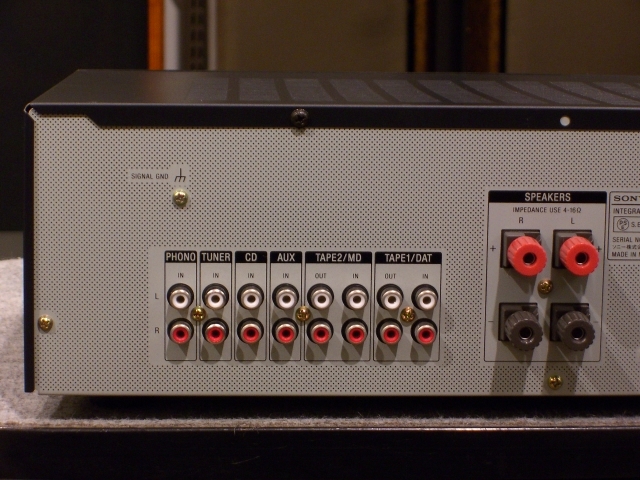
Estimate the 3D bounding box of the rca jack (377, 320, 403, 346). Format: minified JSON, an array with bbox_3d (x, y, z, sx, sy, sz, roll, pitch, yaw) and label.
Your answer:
[{"bbox_3d":[0.028,0.038,0.844,0.011,0.011,0.008,0,10,-3],"label":"rca jack"}]

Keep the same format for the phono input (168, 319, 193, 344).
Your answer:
[{"bbox_3d":[-0.056,0.038,0.841,0.011,0.011,0.008,0,10,-3],"label":"phono input"}]

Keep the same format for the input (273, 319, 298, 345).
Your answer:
[{"bbox_3d":[-0.014,0.037,0.843,0.011,0.011,0.008,0,9,-3],"label":"input"}]

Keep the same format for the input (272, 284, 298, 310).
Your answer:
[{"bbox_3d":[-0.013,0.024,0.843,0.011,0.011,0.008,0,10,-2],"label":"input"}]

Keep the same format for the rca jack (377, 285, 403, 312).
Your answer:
[{"bbox_3d":[0.029,0.024,0.842,0.011,0.011,0.008,0,10,-3],"label":"rca jack"}]

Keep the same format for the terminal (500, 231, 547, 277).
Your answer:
[{"bbox_3d":[0.081,0.006,0.834,0.016,0.016,0.022,0,10,-3],"label":"terminal"}]

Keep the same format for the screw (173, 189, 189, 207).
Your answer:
[{"bbox_3d":[-0.055,-0.017,0.836,0.006,0.006,0.003,0,10,-2],"label":"screw"}]

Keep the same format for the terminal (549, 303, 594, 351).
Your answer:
[{"bbox_3d":[0.102,0.035,0.841,0.016,0.016,0.023,0,10,-2],"label":"terminal"}]

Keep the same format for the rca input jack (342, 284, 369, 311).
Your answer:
[{"bbox_3d":[0.014,0.023,0.842,0.011,0.011,0.008,0,9,-3],"label":"rca input jack"}]

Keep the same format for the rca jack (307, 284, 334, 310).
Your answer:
[{"bbox_3d":[0.001,0.024,0.841,0.011,0.011,0.008,0,10,-3],"label":"rca jack"}]

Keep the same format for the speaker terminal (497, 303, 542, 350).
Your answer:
[{"bbox_3d":[0.081,0.035,0.840,0.015,0.015,0.022,0,9,-3],"label":"speaker terminal"}]

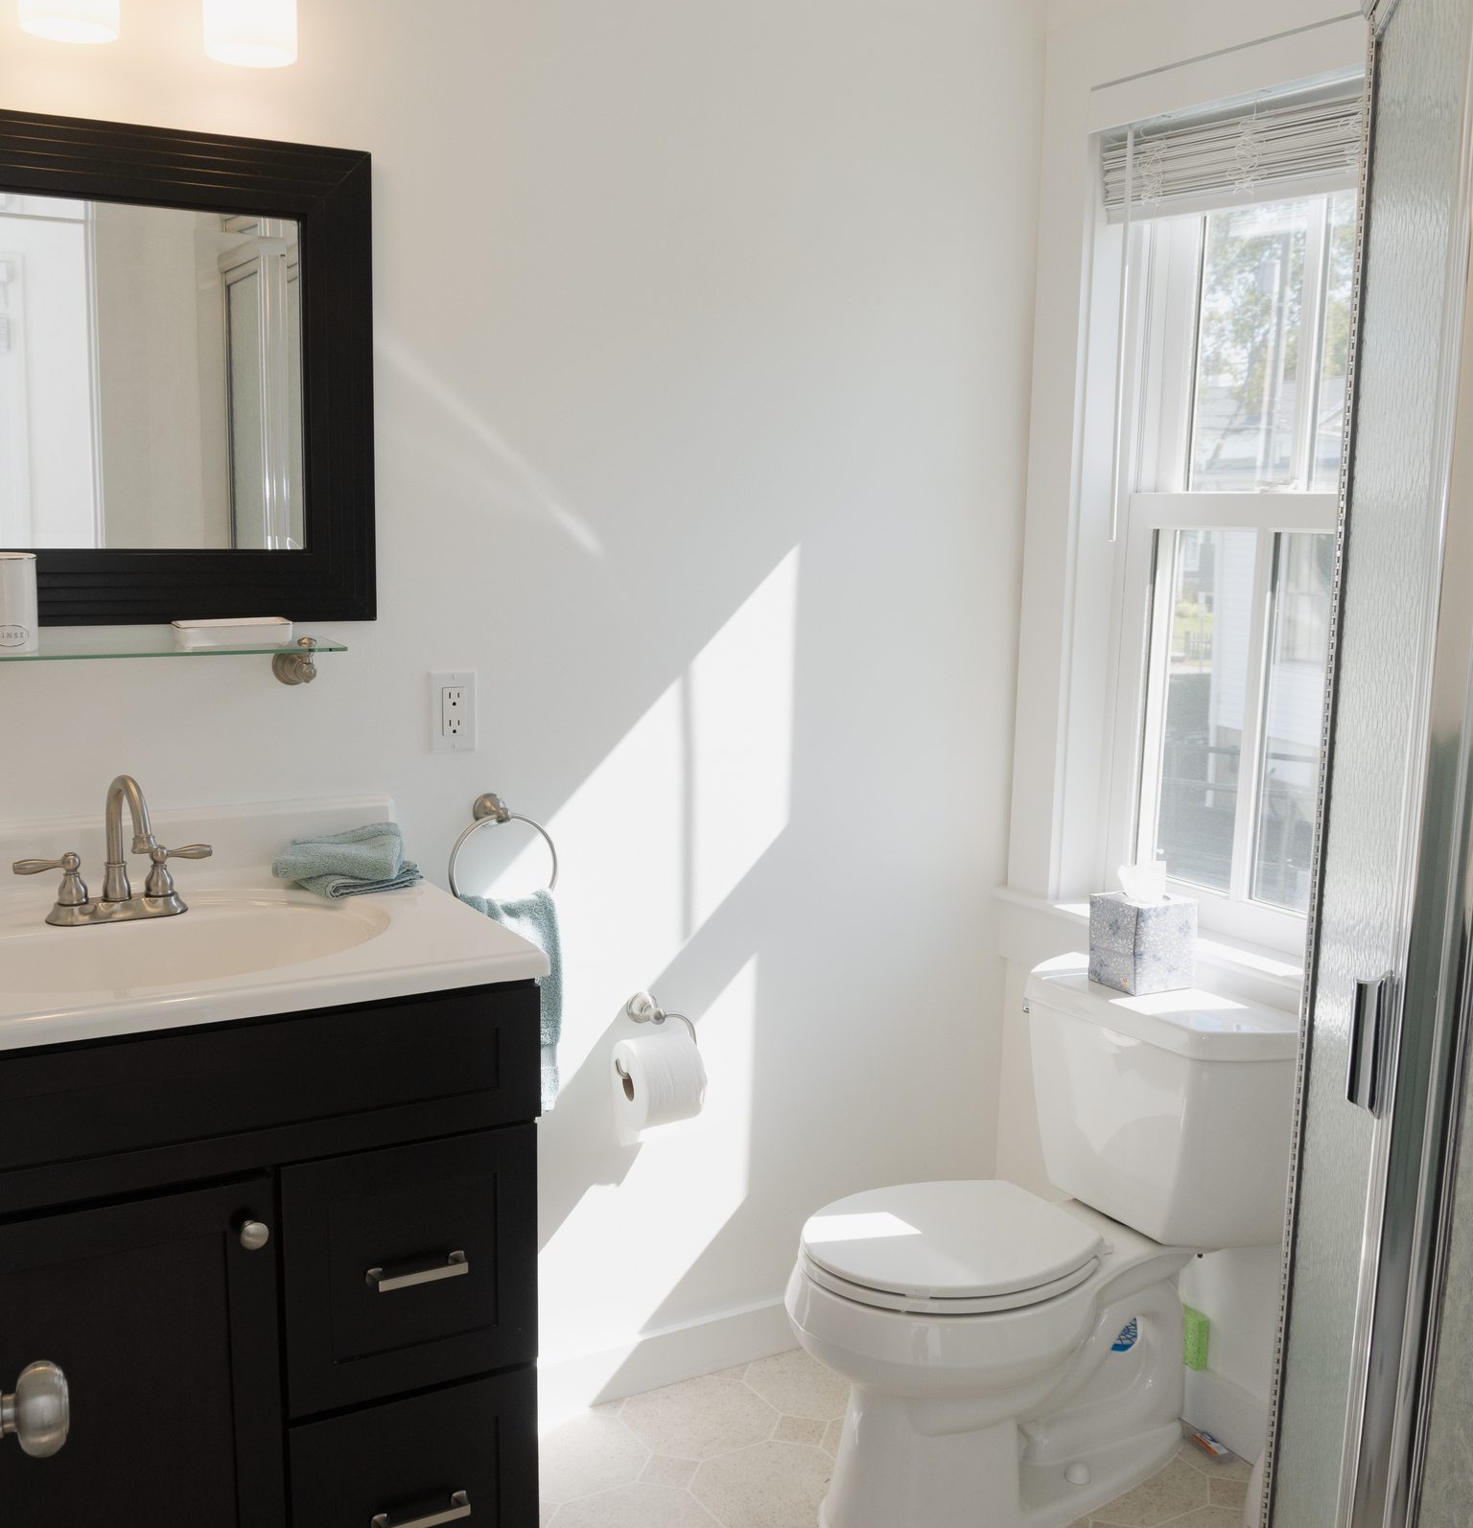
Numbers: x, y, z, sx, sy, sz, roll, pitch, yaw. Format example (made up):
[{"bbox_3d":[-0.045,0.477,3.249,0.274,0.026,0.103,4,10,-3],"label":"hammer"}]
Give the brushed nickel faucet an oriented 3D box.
[{"bbox_3d":[-0.756,0.095,2.032,0.235,0.162,0.135,-4,9,-31],"label":"brushed nickel faucet"}]

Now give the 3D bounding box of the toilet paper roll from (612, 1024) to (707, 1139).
[{"bbox_3d":[-0.118,0.488,2.551,0.100,0.134,0.134,-3,9,-28],"label":"toilet paper roll"}]

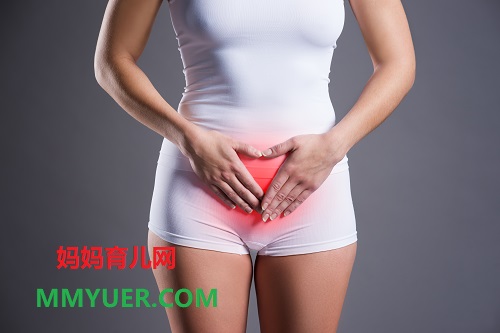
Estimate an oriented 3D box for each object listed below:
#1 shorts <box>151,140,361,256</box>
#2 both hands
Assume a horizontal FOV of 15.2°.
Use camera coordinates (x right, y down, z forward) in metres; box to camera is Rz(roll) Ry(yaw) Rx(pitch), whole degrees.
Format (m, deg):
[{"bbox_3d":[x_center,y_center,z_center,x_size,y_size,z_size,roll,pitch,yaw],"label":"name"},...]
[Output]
[{"bbox_3d":[0.004,0.053,3.200,0.360,0.200,0.230,0,5,0],"label":"shorts"},{"bbox_3d":[0.020,0.011,3.050,0.265,0.152,0.110,0,2,0],"label":"both hands"}]

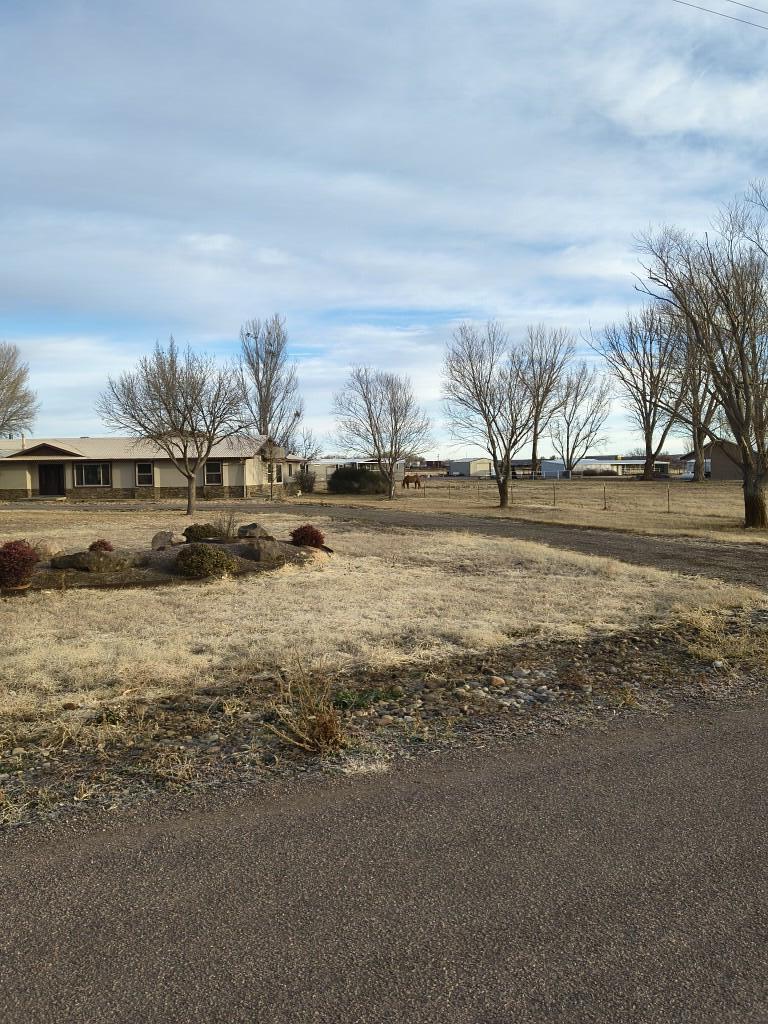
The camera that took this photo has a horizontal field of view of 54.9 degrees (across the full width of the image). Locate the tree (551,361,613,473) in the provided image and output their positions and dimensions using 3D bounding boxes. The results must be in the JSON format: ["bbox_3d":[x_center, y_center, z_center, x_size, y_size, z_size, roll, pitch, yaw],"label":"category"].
[{"bbox_3d":[30.558,-14.501,115.000,9.750,18.120,9.270,0,3,15],"label":"tree"}]

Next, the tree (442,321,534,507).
[{"bbox_3d":[5.200,-4.894,36.800,4.490,9.270,4.260,0,3,8],"label":"tree"}]

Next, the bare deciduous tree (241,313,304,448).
[{"bbox_3d":[-10.649,-10.247,70.000,5.940,16.900,5.640,-1,3,-8],"label":"bare deciduous tree"}]

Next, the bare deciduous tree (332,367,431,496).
[{"bbox_3d":[-0.164,-5.204,48.500,6.300,8.680,5.980,-1,3,0],"label":"bare deciduous tree"}]

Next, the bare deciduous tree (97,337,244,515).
[{"bbox_3d":[-9.052,-3.678,31.500,6.260,7.590,5.950,-2,3,-16],"label":"bare deciduous tree"}]

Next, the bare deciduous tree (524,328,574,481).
[{"bbox_3d":[25.947,-17.562,117.000,8.530,24.210,8.530,0,3,13],"label":"bare deciduous tree"}]

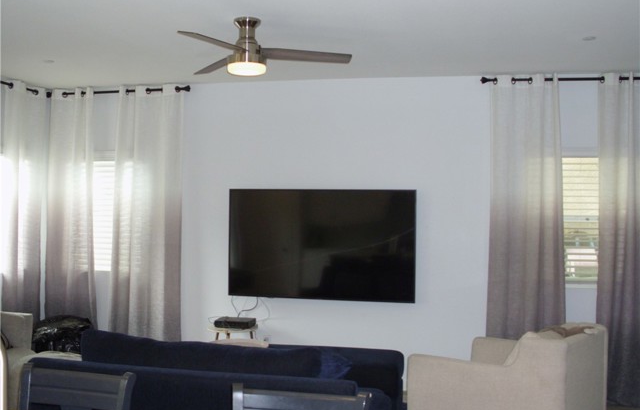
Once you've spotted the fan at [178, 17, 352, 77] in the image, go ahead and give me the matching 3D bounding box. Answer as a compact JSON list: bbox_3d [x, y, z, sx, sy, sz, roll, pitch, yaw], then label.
[{"bbox_3d":[-0.384,-0.907,4.088,1.240,0.335,1.180,1,0,13],"label":"fan"}]

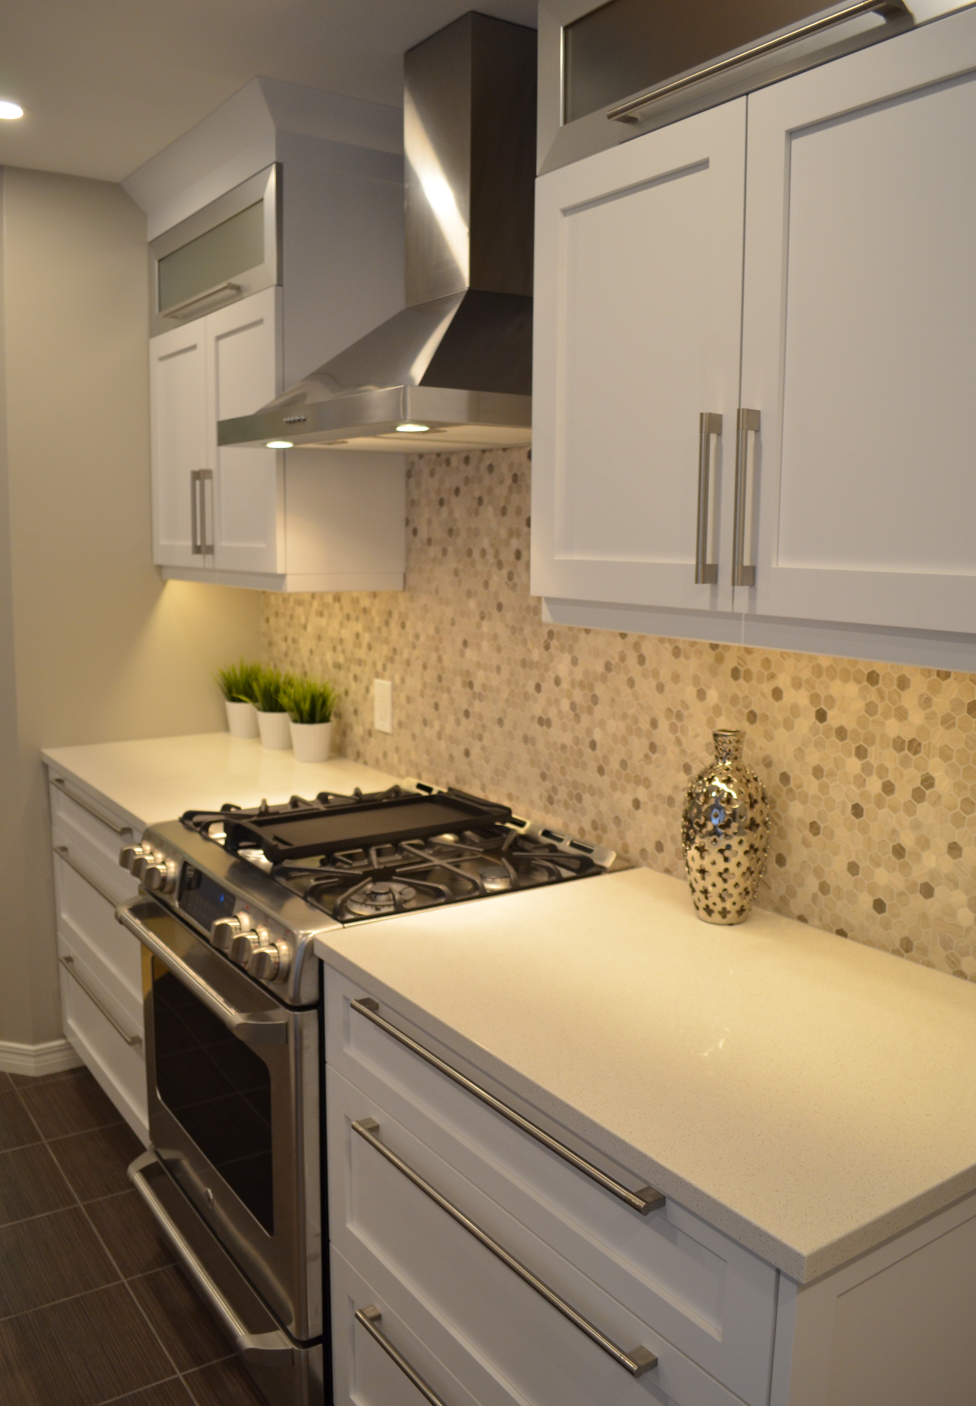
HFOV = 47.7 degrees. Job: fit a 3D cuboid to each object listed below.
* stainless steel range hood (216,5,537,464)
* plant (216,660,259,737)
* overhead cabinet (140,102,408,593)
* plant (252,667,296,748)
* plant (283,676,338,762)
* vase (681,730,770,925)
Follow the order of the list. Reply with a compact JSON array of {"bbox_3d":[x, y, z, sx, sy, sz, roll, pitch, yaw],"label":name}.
[{"bbox_3d":[-0.139,-0.857,2.023,0.462,0.734,0.746,-6,11,-35],"label":"stainless steel range hood"},{"bbox_3d":[-0.712,-0.010,3.217,0.142,0.213,0.142,-6,11,-35],"label":"plant"},{"bbox_3d":[-0.560,-0.801,2.741,0.332,1.000,0.808,-6,11,-35],"label":"overhead cabinet"},{"bbox_3d":[-0.583,0.018,3.043,0.142,0.213,0.142,-6,11,-35],"label":"plant"},{"bbox_3d":[-0.463,0.045,2.877,0.142,0.213,0.142,1,9,0],"label":"plant"},{"bbox_3d":[0.373,0.193,1.708,0.136,0.292,0.136,1,9,0],"label":"vase"}]

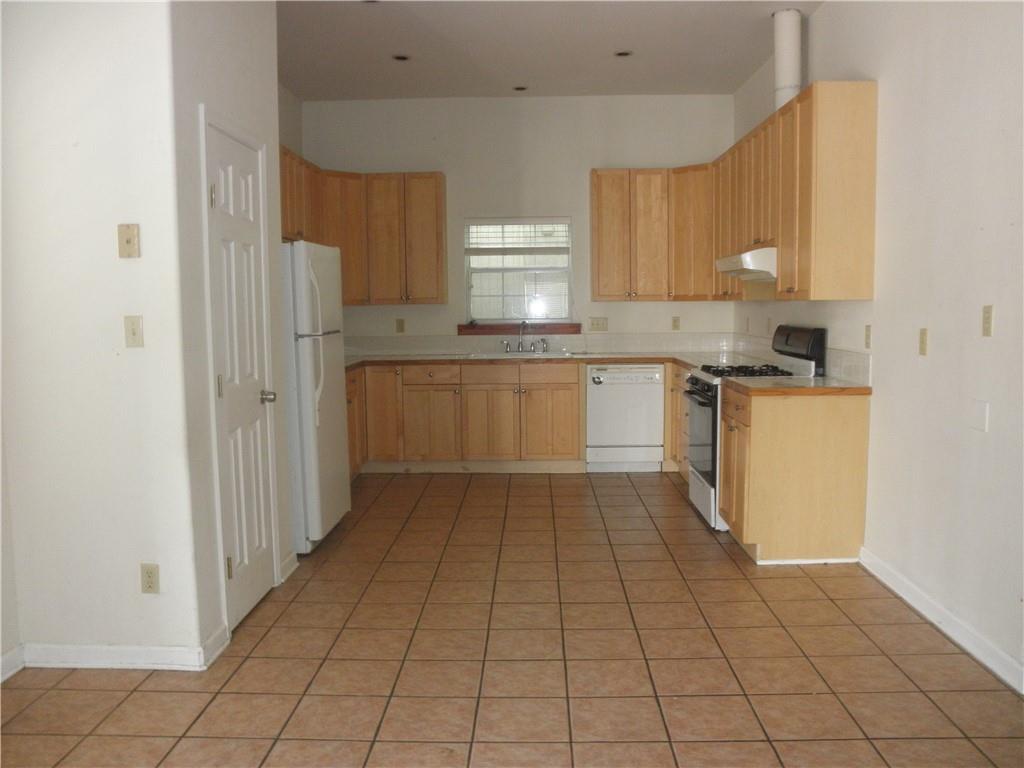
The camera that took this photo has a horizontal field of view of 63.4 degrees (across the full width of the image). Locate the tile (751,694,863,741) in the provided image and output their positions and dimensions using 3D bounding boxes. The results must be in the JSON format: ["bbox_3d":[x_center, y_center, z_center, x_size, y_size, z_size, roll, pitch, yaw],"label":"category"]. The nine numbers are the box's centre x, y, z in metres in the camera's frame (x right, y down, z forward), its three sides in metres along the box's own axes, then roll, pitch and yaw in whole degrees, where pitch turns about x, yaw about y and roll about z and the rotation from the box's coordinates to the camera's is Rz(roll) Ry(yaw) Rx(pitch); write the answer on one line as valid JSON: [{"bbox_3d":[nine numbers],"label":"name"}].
[{"bbox_3d":[0.948,1.078,2.675,0.299,0.010,0.299,-1,5,2],"label":"tile"}]

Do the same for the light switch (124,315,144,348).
[{"bbox_3d":[-1.352,-0.187,2.968,0.070,0.115,0.011,-1,5,2],"label":"light switch"}]

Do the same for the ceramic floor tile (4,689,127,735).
[{"bbox_3d":[-1.482,1.102,2.780,0.299,0.010,0.299,-1,5,2],"label":"ceramic floor tile"}]

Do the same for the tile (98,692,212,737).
[{"bbox_3d":[-1.180,1.100,2.753,0.299,0.010,0.299,-1,5,2],"label":"tile"}]

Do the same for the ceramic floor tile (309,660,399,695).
[{"bbox_3d":[-0.561,1.065,3.001,0.300,0.010,0.300,-1,5,2],"label":"ceramic floor tile"}]

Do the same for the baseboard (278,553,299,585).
[{"bbox_3d":[-1.118,0.912,4.162,0.021,0.088,0.322,-1,5,2],"label":"baseboard"}]

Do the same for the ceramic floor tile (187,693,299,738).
[{"bbox_3d":[-0.868,1.089,2.708,0.300,0.010,0.300,-1,5,2],"label":"ceramic floor tile"}]

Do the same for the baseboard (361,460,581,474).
[{"bbox_3d":[-0.308,0.670,6.676,1.813,0.112,0.018,-1,6,2],"label":"baseboard"}]

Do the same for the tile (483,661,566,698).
[{"bbox_3d":[0.045,1.078,3.024,0.305,0.010,0.305,-1,6,2],"label":"tile"}]

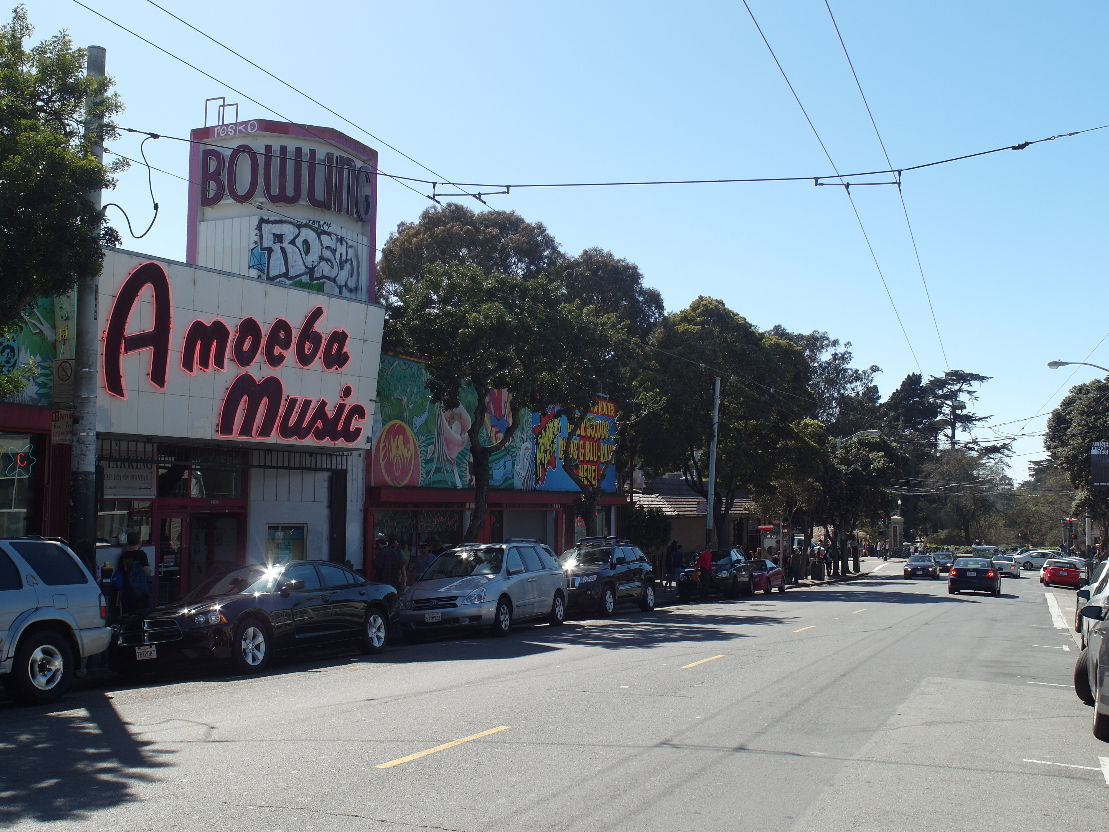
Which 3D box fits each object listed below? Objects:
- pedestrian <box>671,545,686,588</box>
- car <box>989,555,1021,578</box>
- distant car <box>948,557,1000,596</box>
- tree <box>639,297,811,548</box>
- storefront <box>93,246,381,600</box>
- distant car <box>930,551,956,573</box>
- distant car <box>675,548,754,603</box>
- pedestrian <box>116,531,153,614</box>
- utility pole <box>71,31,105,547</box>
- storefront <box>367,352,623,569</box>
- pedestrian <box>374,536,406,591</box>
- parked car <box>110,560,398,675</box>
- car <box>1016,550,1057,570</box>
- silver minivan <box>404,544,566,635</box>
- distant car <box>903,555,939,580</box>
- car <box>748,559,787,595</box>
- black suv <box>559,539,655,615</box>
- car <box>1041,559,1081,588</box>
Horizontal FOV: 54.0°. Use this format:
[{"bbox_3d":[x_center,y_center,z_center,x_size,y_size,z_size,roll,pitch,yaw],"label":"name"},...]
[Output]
[{"bbox_3d":[4.468,5.477,39.138,0.350,1.760,0.500,4,-6,-41],"label":"pedestrian"},{"bbox_3d":[29.919,9.955,72.173,1.800,1.430,4.600,-2,-7,24],"label":"car"},{"bbox_3d":[16.626,6.334,43.028,1.760,1.420,4.420,-1,-7,24],"label":"distant car"},{"bbox_3d":[7.378,1.159,47.550,7.600,12.790,7.600,-2,-5,24],"label":"tree"},{"bbox_3d":[-7.111,0.720,23.524,2.000,6.950,7.800,-3,-6,31],"label":"storefront"},{"bbox_3d":[30.641,11.482,85.637,1.800,1.580,4.500,-2,-7,24],"label":"distant car"},{"bbox_3d":[5.757,5.443,37.992,1.860,1.700,4.620,-2,-7,21],"label":"distant car"},{"bbox_3d":[-6.839,2.741,17.621,0.520,1.730,0.450,0,-5,6],"label":"pedestrian"},{"bbox_3d":[-6.611,-1.041,15.470,0.330,8.670,0.330,-3,-5,24],"label":"utility pole"},{"bbox_3d":[-1.987,2.409,36.183,3.500,7.050,18.000,-1,-5,24],"label":"storefront"},{"bbox_3d":[-3.393,3.340,22.373,0.550,1.700,0.420,2,-5,-21],"label":"pedestrian"},{"bbox_3d":[-4.263,2.897,16.425,1.900,1.480,5.070,-1,-7,23],"label":"parked car"},{"bbox_3d":[36.866,10.821,81.881,4.600,1.420,1.800,-2,-5,24],"label":"car"},{"bbox_3d":[-1.248,3.324,21.606,1.950,1.780,4.920,-2,-7,20],"label":"silver minivan"},{"bbox_3d":[22.704,9.337,67.278,1.810,1.430,4.600,-1,-7,24],"label":"distant car"},{"bbox_3d":[8.231,6.507,44.299,1.730,1.330,4.400,-1,-7,24],"label":"car"},{"bbox_3d":[1.045,4.014,27.423,1.930,1.790,4.800,-2,-7,23],"label":"black suv"},{"bbox_3d":[27.042,8.405,58.126,1.780,1.400,4.500,-2,-7,24],"label":"car"}]

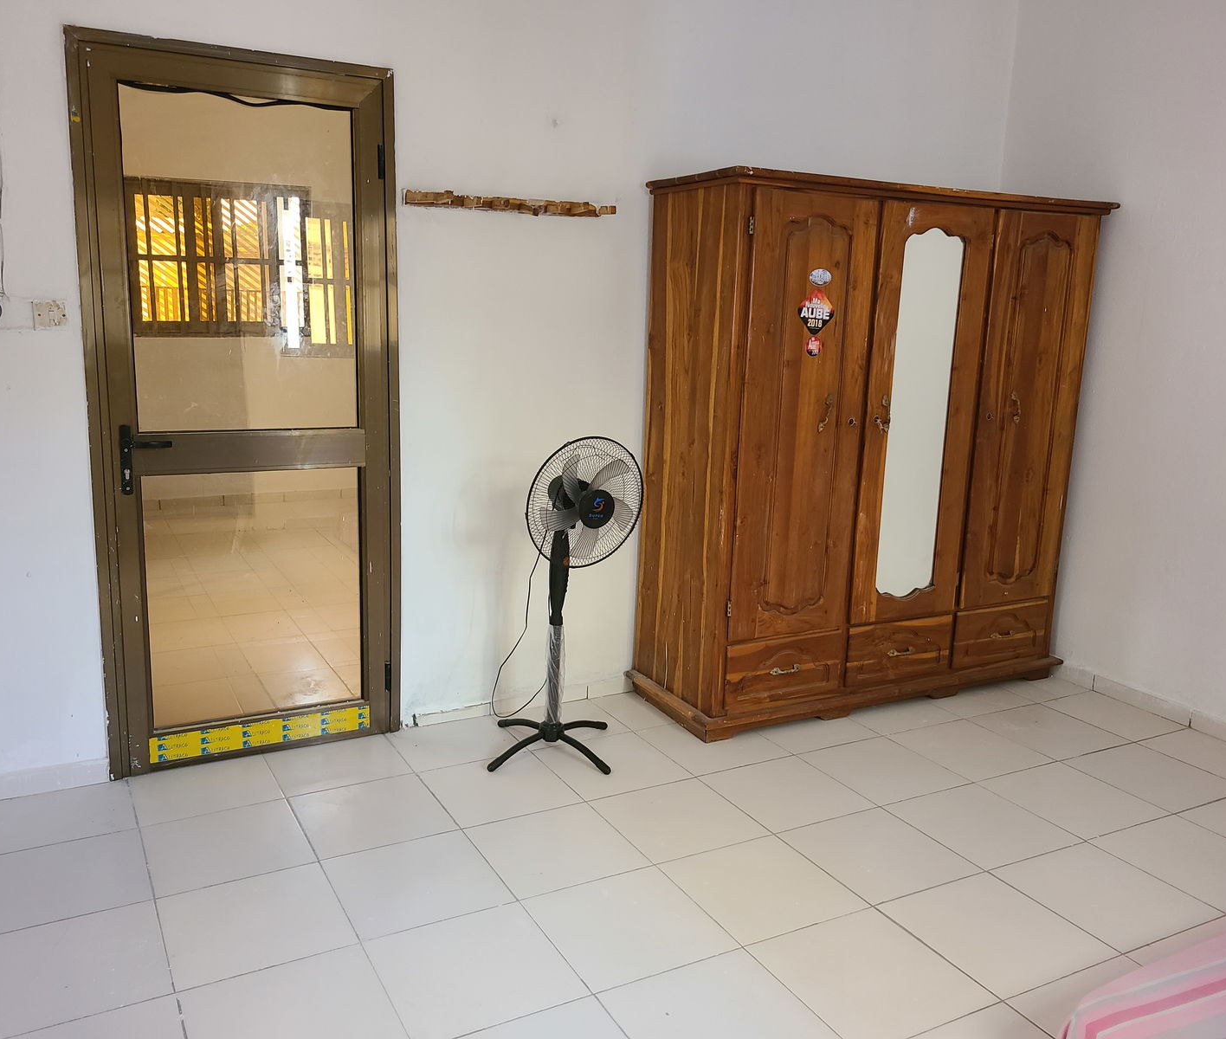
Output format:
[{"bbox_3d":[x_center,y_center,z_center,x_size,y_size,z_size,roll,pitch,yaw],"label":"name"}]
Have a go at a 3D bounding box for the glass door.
[{"bbox_3d":[-1.134,-0.302,3.280,0.922,2.203,0.090,-4,13,-28],"label":"glass door"}]

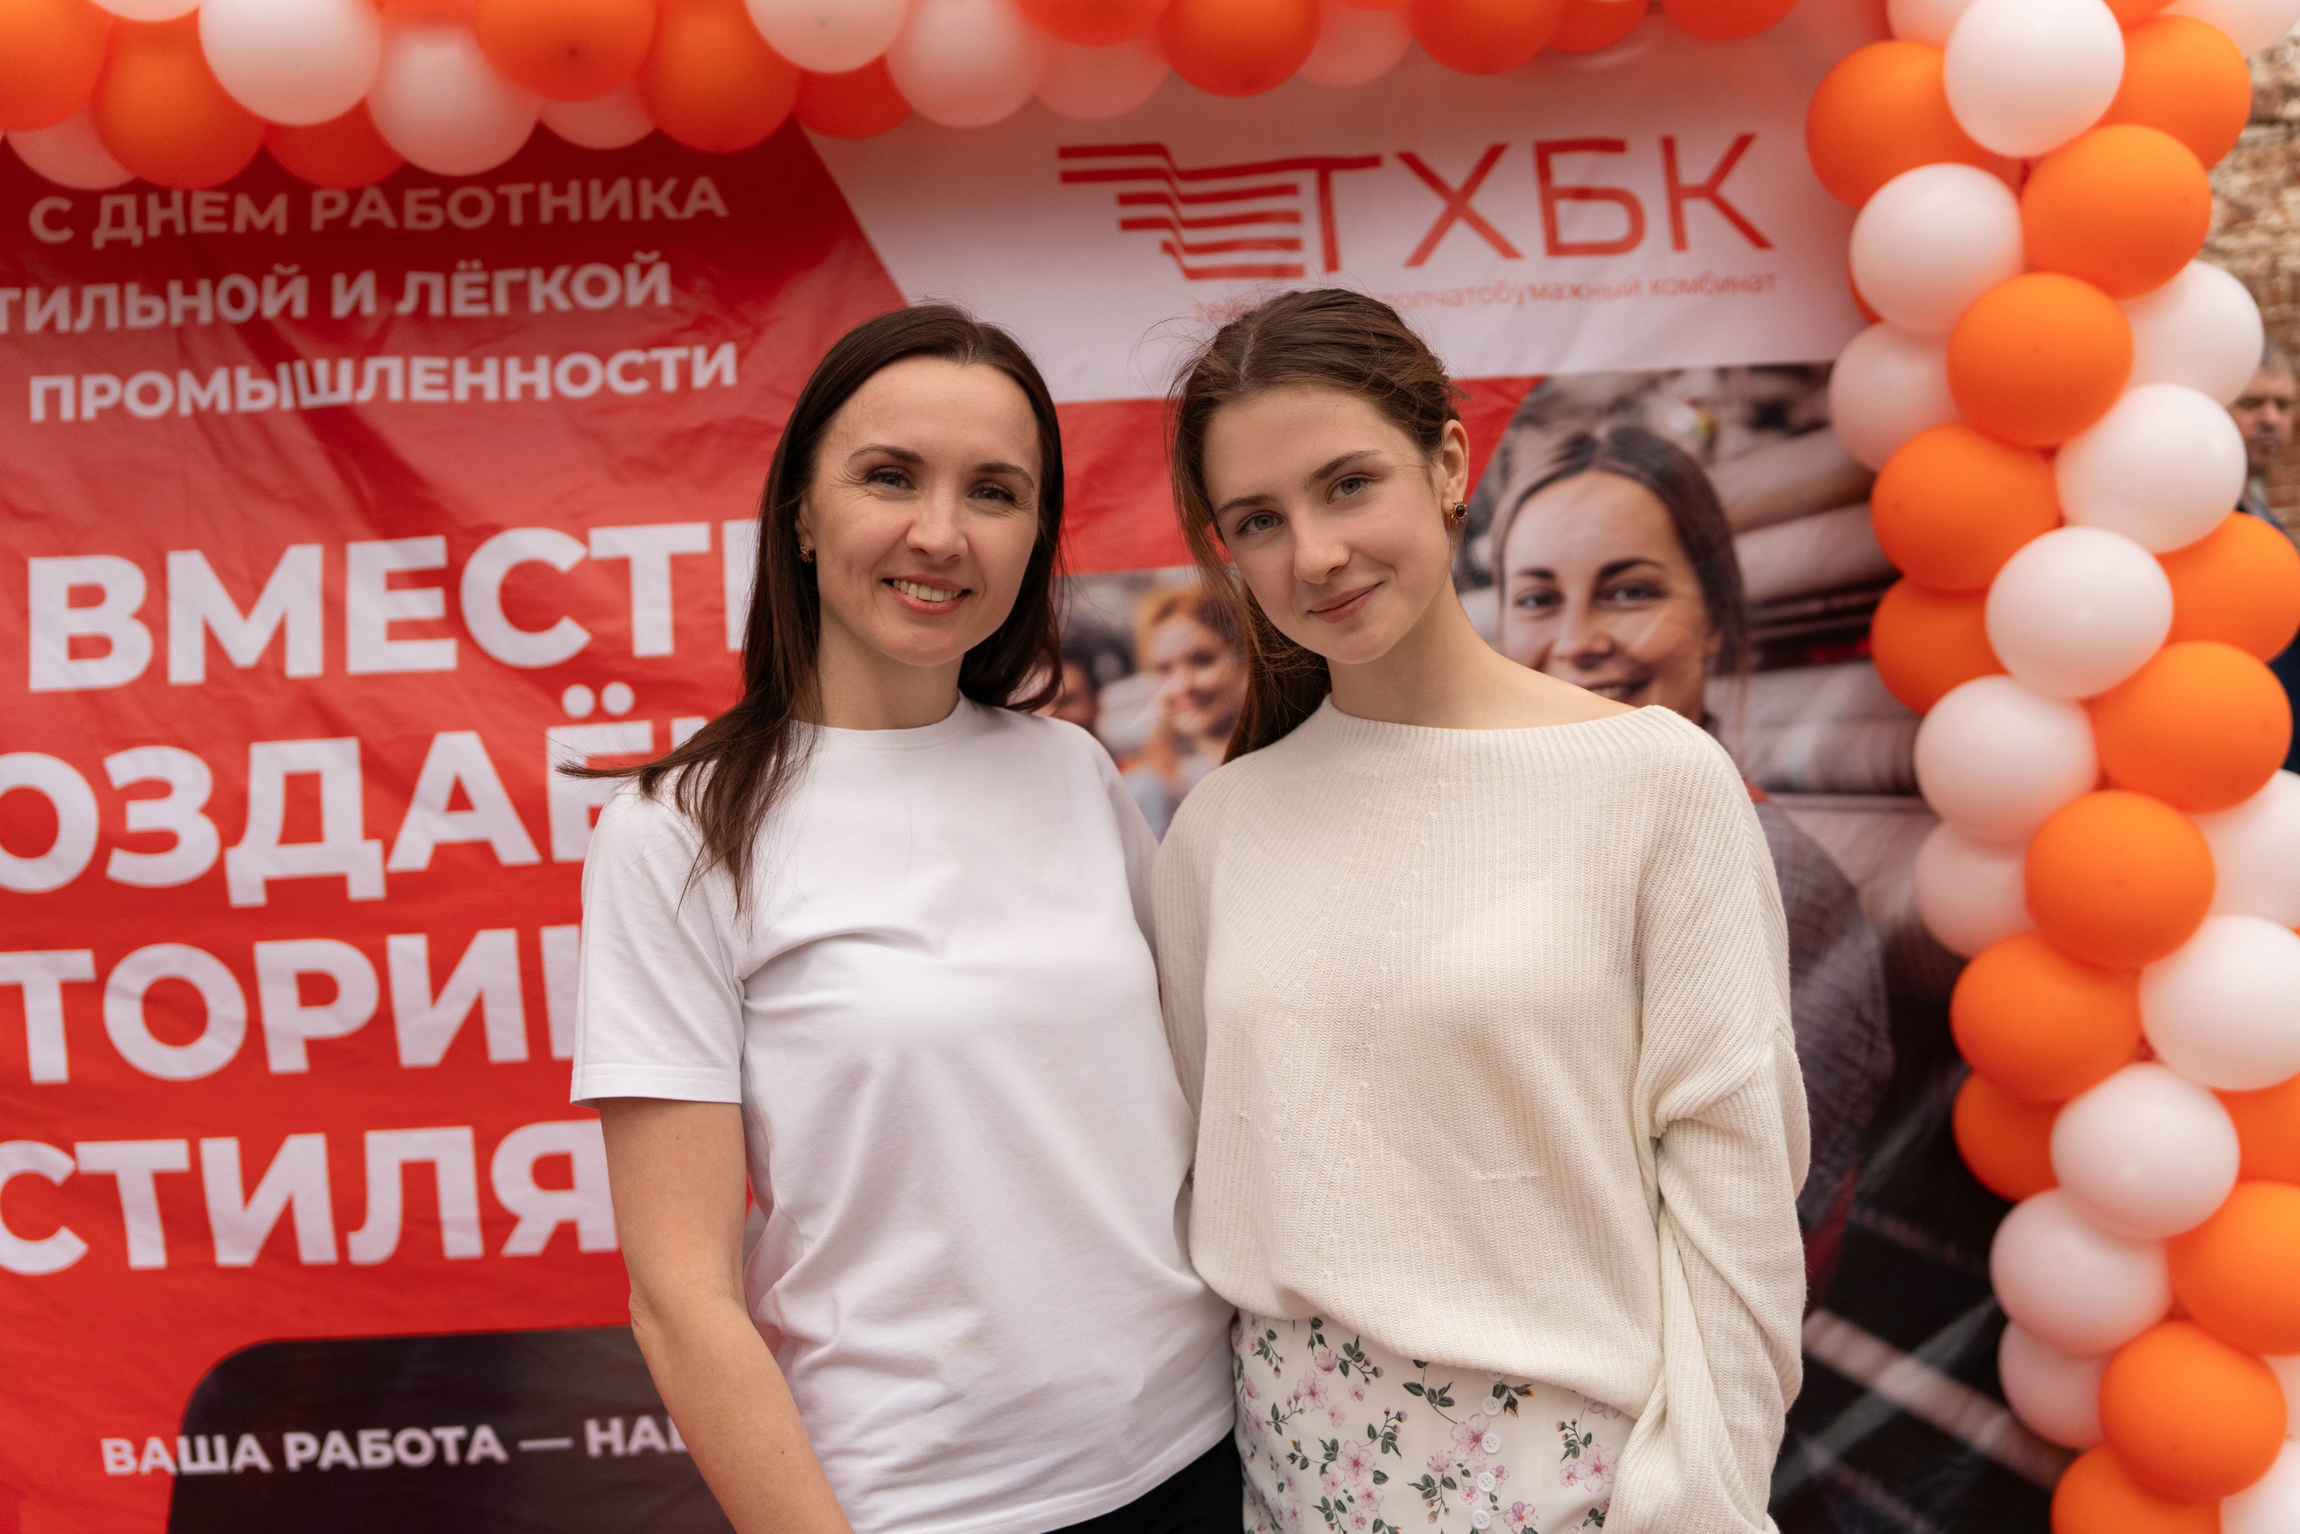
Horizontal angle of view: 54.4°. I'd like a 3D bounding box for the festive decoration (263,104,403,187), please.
[{"bbox_3d":[-0.940,-0.766,2.580,0.182,0.178,0.187,-3,-1,0],"label":"festive decoration"}]

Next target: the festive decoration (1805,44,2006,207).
[{"bbox_3d":[0.851,-0.728,2.547,0.198,0.188,0.192,-4,-1,0],"label":"festive decoration"}]

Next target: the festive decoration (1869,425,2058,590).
[{"bbox_3d":[0.891,-0.284,2.450,0.188,0.184,0.194,-3,-1,0],"label":"festive decoration"}]

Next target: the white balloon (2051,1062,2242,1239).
[{"bbox_3d":[1.092,0.421,2.453,0.190,0.188,0.200,-4,-1,0],"label":"white balloon"}]

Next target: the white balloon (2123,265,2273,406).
[{"bbox_3d":[1.177,-0.491,2.550,0.180,0.176,0.185,-3,-1,0],"label":"white balloon"}]

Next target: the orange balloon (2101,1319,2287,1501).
[{"bbox_3d":[1.127,0.697,2.420,0.190,0.186,0.196,-3,-1,0],"label":"orange balloon"}]

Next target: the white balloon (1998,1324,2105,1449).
[{"bbox_3d":[1.092,0.697,2.596,0.195,0.188,0.195,-4,-1,0],"label":"white balloon"}]

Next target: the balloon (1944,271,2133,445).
[{"bbox_3d":[0.988,-0.452,2.481,0.190,0.188,0.200,-4,-1,0],"label":"balloon"}]

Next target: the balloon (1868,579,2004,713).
[{"bbox_3d":[0.962,-0.154,2.659,0.195,0.188,0.195,-4,-1,0],"label":"balloon"}]

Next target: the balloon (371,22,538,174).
[{"bbox_3d":[-0.778,-0.752,2.500,0.185,0.181,0.191,-3,-1,0],"label":"balloon"}]

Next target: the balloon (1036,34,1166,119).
[{"bbox_3d":[-0.057,-0.843,2.580,0.182,0.178,0.187,-3,-1,0],"label":"balloon"}]

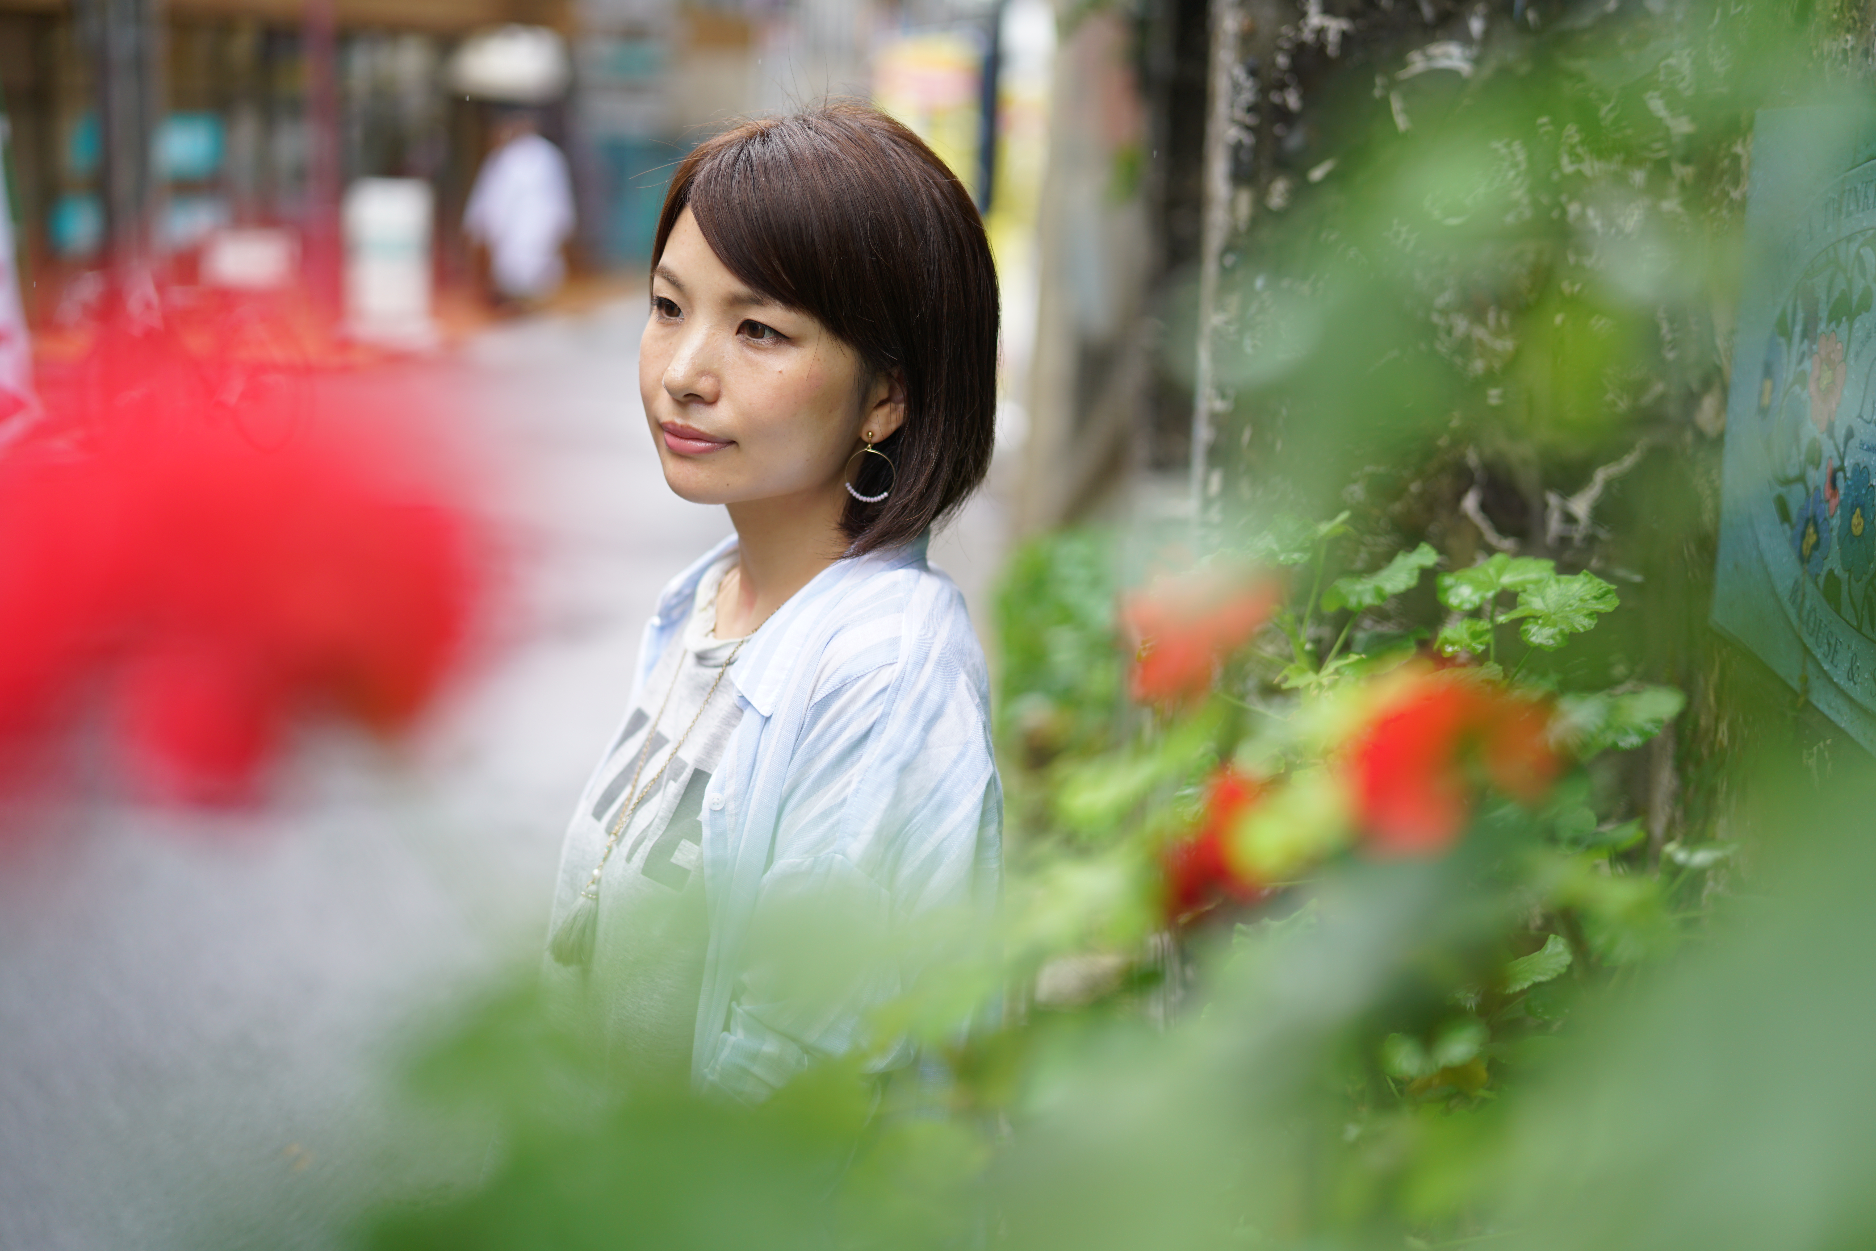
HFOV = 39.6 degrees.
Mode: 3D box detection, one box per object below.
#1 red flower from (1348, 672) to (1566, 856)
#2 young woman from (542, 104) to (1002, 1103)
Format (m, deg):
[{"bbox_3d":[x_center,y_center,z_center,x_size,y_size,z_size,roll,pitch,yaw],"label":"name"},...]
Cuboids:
[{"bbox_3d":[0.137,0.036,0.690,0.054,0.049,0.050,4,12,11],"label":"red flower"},{"bbox_3d":[-0.110,0.475,1.700,0.300,1.600,0.440,-6,14,-35],"label":"young woman"}]

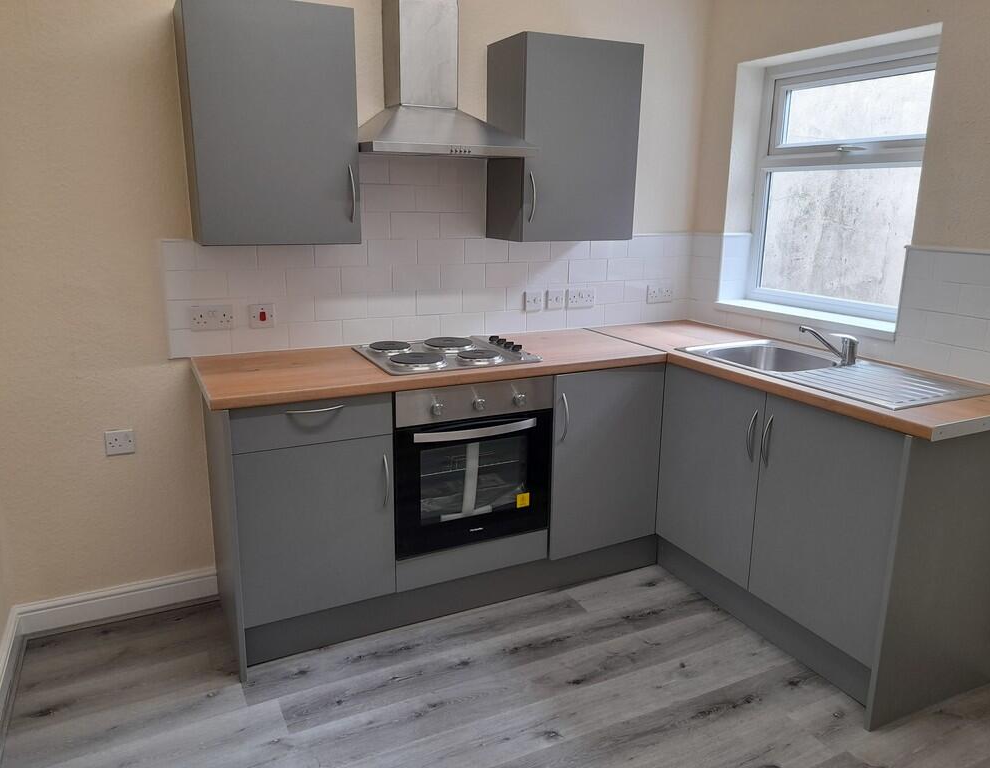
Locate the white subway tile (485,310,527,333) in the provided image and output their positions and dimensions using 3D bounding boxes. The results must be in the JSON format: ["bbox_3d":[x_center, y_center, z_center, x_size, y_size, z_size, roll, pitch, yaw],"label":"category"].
[{"bbox_3d":[0.048,-0.264,3.146,0.200,0.099,0.010,-6,15,-26],"label":"white subway tile"}]

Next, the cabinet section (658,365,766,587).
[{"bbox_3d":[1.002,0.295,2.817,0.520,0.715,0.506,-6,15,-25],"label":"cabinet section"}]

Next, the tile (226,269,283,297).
[{"bbox_3d":[-0.857,-0.363,2.666,0.200,0.100,0.010,-6,15,-26],"label":"tile"}]

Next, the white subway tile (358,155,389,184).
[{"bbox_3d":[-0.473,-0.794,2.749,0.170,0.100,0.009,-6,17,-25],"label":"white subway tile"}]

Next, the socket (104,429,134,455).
[{"bbox_3d":[-1.296,0.203,2.558,0.086,0.086,0.015,-6,15,-26],"label":"socket"}]

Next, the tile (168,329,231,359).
[{"bbox_3d":[-1.044,-0.147,2.626,0.202,0.100,0.010,-6,15,-25],"label":"tile"}]

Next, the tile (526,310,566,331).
[{"bbox_3d":[0.227,-0.285,3.237,0.200,0.100,0.010,-6,15,-25],"label":"tile"}]

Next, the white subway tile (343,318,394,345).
[{"bbox_3d":[-0.493,-0.206,2.878,0.200,0.100,0.010,-6,16,-26],"label":"white subway tile"}]

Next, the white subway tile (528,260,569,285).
[{"bbox_3d":[0.232,-0.480,3.189,0.200,0.100,0.010,-6,15,-25],"label":"white subway tile"}]

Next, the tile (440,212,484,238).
[{"bbox_3d":[-0.128,-0.633,2.956,0.200,0.100,0.010,-6,16,-26],"label":"tile"}]

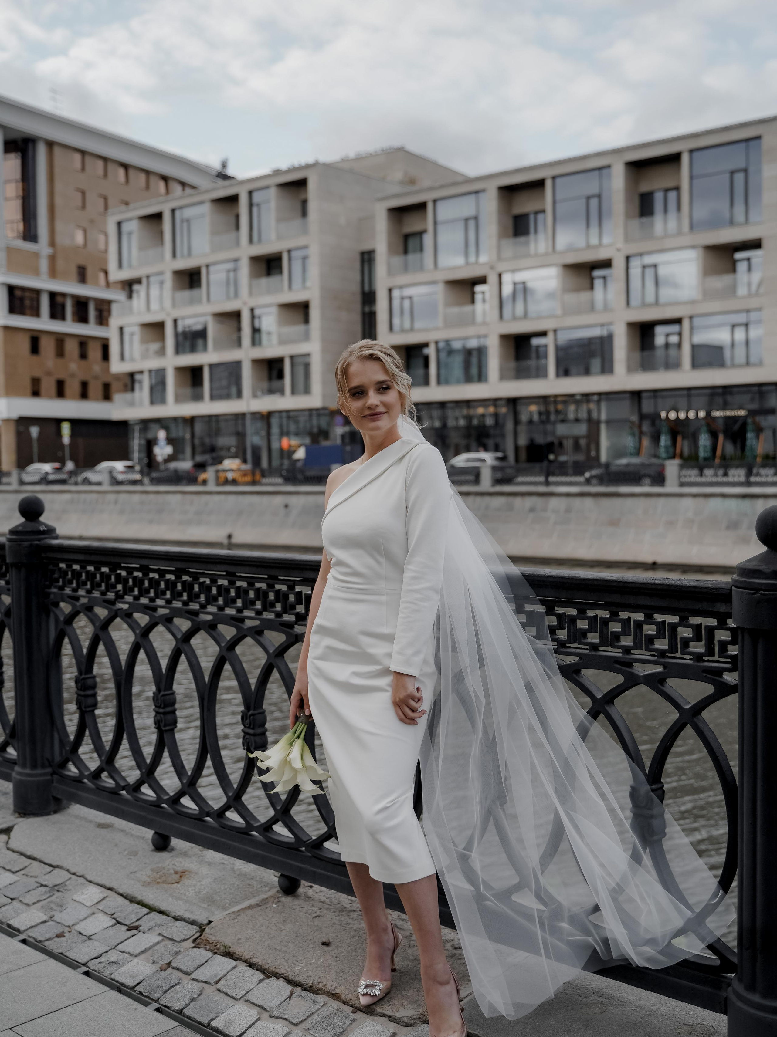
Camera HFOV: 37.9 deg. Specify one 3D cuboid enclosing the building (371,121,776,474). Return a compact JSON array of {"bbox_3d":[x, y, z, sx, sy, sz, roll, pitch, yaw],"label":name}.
[{"bbox_3d":[14.864,-12.063,73.675,27.800,19.200,16.000,1,4,39],"label":"building"}]

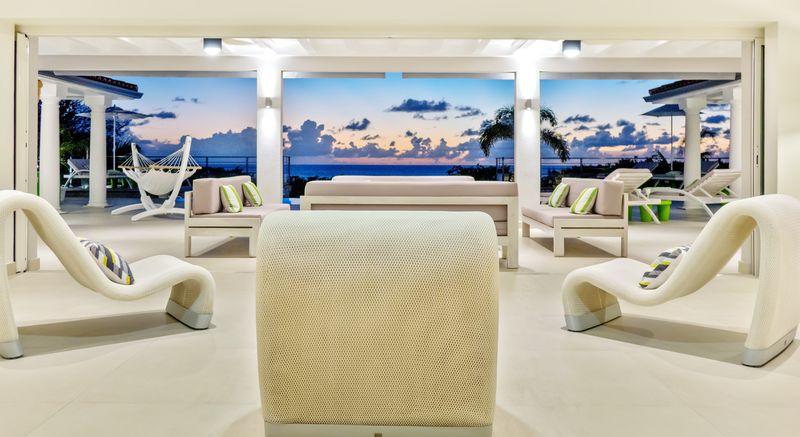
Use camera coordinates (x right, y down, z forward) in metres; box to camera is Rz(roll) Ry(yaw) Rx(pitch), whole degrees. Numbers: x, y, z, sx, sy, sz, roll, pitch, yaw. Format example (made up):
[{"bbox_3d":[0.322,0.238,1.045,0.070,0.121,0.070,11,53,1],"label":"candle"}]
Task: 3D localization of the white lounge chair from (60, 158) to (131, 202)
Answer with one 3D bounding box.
[{"bbox_3d":[-8.080,-1.210,18.300,1.920,0.850,0.700,0,4,-2],"label":"white lounge chair"}]

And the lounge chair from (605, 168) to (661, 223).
[{"bbox_3d":[3.945,-0.470,12.669,0.742,0.948,2.009,-1,4,-21],"label":"lounge chair"}]

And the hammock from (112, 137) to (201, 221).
[{"bbox_3d":[-4.851,-0.798,13.287,1.236,1.504,4.017,-2,4,-34],"label":"hammock"}]

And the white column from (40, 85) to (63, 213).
[{"bbox_3d":[-7.523,-1.496,14.338,0.474,2.729,0.474,0,3,0],"label":"white column"}]

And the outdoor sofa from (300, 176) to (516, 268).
[{"bbox_3d":[0.103,0.033,7.035,2.173,0.855,0.834,0,3,0],"label":"outdoor sofa"}]

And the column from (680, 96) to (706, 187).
[{"bbox_3d":[6.385,-1.400,14.500,0.400,2.380,0.400,0,4,0],"label":"column"}]

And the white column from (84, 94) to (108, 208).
[{"bbox_3d":[-7.330,-1.633,16.150,0.474,2.709,0.474,0,3,0],"label":"white column"}]

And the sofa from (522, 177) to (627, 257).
[{"bbox_3d":[2.000,-0.074,7.970,0.770,0.790,2.020,0,4,0],"label":"sofa"}]

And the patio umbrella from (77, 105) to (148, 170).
[{"bbox_3d":[-9.193,-2.302,21.424,2.421,2.678,2.421,0,3,0],"label":"patio umbrella"}]

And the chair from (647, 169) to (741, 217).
[{"bbox_3d":[5.310,-0.430,11.680,0.700,0.860,1.920,-2,5,-33],"label":"chair"}]

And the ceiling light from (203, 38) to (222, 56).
[{"bbox_3d":[-2.250,-2.100,8.000,0.222,0.230,0.222,0,4,0],"label":"ceiling light"}]

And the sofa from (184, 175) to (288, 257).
[{"bbox_3d":[-1.840,-0.080,7.830,0.760,0.785,1.970,0,4,0],"label":"sofa"}]

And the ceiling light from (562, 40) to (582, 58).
[{"bbox_3d":[2.065,-2.077,8.000,0.222,0.230,0.222,0,4,0],"label":"ceiling light"}]

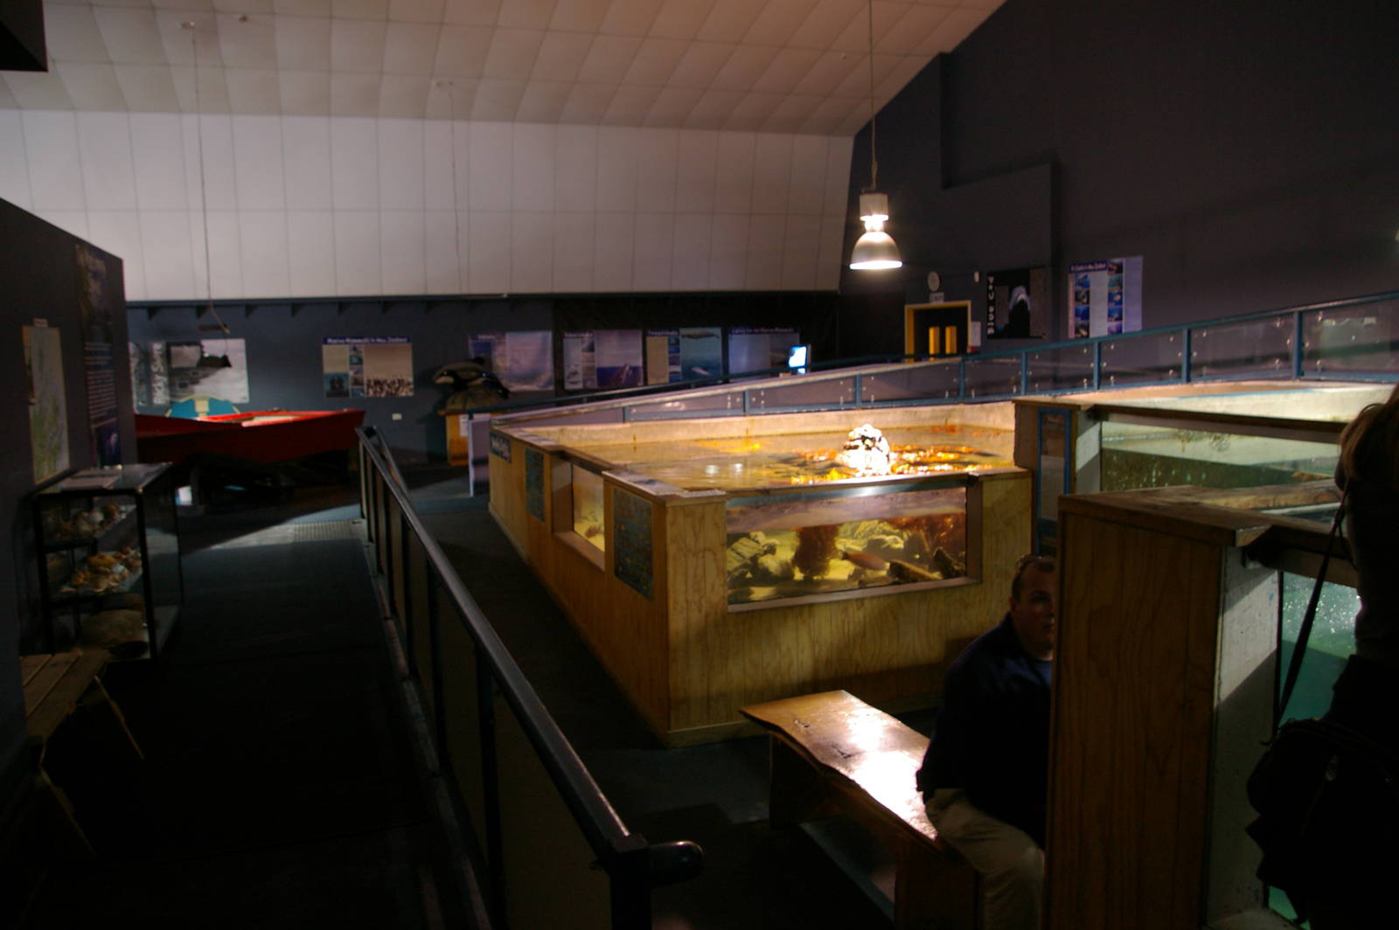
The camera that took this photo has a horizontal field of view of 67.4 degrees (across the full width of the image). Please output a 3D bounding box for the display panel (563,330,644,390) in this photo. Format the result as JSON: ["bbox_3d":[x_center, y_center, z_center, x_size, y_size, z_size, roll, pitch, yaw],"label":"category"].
[{"bbox_3d":[-1.439,-1.591,15.778,1.200,0.850,0.030,-4,7,-19],"label":"display panel"}]

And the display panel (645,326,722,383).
[{"bbox_3d":[-0.221,-1.676,16.202,1.200,0.850,0.030,-4,7,-19],"label":"display panel"}]

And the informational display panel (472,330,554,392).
[{"bbox_3d":[-2.734,-1.503,15.336,1.190,0.850,0.030,-4,7,-20],"label":"informational display panel"}]

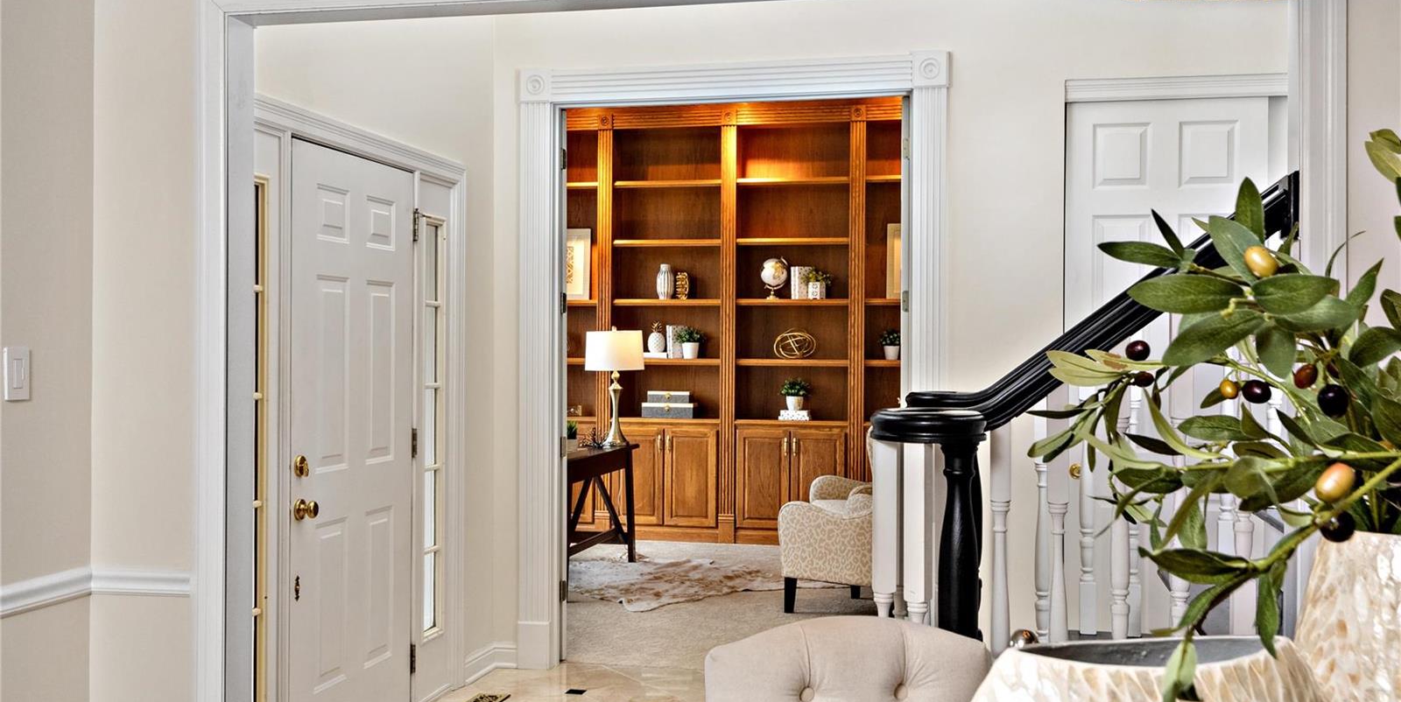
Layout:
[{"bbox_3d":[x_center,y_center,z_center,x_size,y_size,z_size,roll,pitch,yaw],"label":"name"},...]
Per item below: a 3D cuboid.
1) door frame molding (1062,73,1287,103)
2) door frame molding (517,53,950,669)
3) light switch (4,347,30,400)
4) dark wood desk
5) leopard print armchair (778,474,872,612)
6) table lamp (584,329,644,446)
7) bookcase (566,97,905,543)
[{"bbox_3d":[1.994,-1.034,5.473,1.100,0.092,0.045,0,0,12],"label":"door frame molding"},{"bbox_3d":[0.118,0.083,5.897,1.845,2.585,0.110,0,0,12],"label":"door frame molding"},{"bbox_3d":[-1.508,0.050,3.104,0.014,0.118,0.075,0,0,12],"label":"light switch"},{"bbox_3d":[-0.917,0.993,8.469,0.740,0.760,1.600,0,0,12],"label":"dark wood desk"},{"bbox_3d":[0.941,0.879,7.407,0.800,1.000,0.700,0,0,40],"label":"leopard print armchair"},{"bbox_3d":[-0.564,0.248,9.070,0.385,0.757,0.385,0,0,0],"label":"table lamp"},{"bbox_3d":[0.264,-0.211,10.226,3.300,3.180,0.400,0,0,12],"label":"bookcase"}]

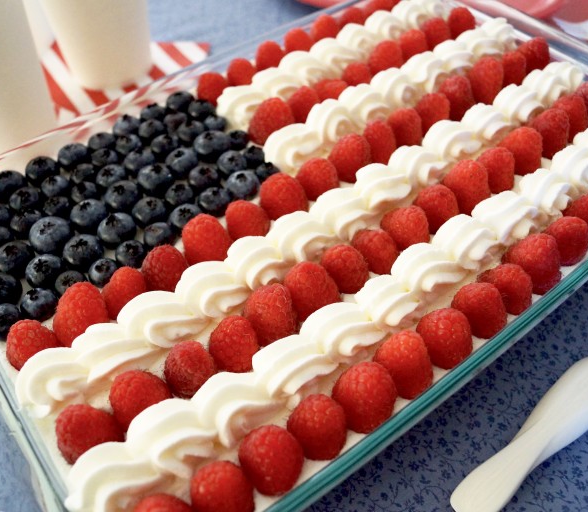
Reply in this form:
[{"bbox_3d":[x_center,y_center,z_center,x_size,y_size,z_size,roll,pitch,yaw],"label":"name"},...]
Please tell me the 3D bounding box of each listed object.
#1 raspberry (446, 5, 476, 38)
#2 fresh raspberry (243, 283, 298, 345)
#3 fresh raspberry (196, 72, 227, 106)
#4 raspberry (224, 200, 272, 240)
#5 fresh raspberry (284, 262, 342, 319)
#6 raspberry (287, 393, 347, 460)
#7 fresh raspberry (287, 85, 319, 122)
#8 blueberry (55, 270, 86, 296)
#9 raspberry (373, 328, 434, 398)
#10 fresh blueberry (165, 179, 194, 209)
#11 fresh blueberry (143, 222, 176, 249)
[{"bbox_3d":[0.098,-0.137,0.334,0.017,0.017,0.017,11,55,12],"label":"raspberry"},{"bbox_3d":[-0.009,0.021,0.219,0.021,0.023,0.021,-9,53,-3],"label":"fresh raspberry"},{"bbox_3d":[-0.048,-0.097,0.332,0.017,0.018,0.017,-2,53,3],"label":"fresh raspberry"},{"bbox_3d":[-0.022,-0.017,0.270,0.020,0.018,0.020,-2,53,3],"label":"raspberry"},{"bbox_3d":[0.007,0.015,0.229,0.022,0.025,0.022,-3,53,4],"label":"fresh raspberry"},{"bbox_3d":[0.008,0.059,0.198,0.021,0.022,0.021,-2,53,2],"label":"raspberry"},{"bbox_3d":[0.006,-0.080,0.297,0.017,0.017,0.017,-2,53,2],"label":"fresh raspberry"},{"bbox_3d":[-0.093,0.012,0.239,0.012,0.010,0.012,-2,53,2],"label":"blueberry"},{"bbox_3d":[0.039,0.037,0.204,0.022,0.023,0.022,-2,53,2],"label":"raspberry"},{"bbox_3d":[-0.056,-0.031,0.280,0.013,0.011,0.013,-1,54,1],"label":"fresh blueberry"},{"bbox_3d":[-0.062,-0.010,0.265,0.013,0.011,0.013,-1,54,1],"label":"fresh blueberry"}]

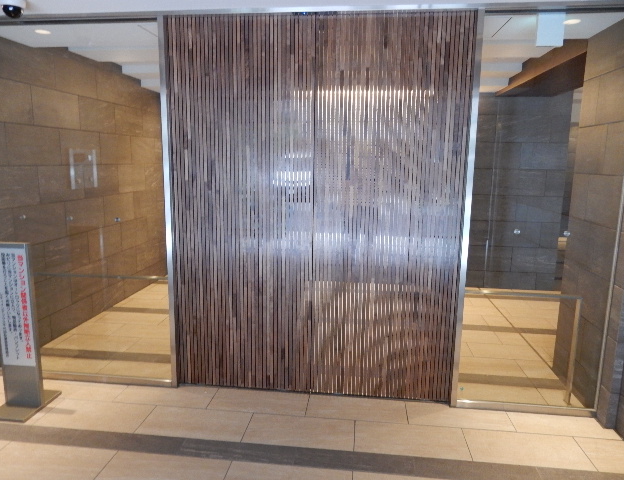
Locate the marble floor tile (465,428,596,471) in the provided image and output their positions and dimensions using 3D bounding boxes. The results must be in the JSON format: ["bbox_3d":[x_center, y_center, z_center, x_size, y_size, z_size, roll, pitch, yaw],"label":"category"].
[{"bbox_3d":[1.133,1.115,2.457,0.600,0.015,0.291,2,10,6],"label":"marble floor tile"}]

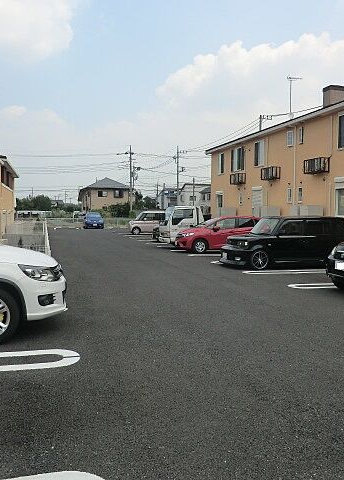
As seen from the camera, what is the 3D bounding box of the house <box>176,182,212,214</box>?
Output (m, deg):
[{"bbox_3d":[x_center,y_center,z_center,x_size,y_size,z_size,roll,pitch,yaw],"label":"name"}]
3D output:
[{"bbox_3d":[4.574,-7.753,91.694,8.500,7.500,8.000,0,4,-16],"label":"house"}]

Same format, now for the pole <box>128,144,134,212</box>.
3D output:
[{"bbox_3d":[-6.369,-8.801,69.595,0.600,12.100,0.600,0,4,-16],"label":"pole"}]

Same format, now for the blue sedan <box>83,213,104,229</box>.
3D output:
[{"bbox_3d":[-7.442,-1.812,41.972,1.720,1.480,4.300,0,4,-16],"label":"blue sedan"}]

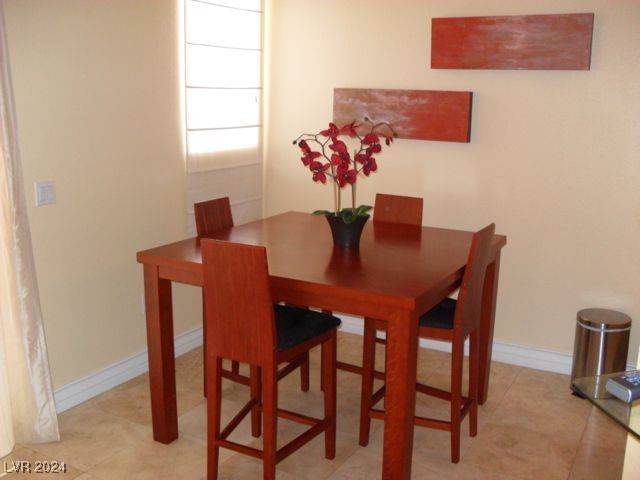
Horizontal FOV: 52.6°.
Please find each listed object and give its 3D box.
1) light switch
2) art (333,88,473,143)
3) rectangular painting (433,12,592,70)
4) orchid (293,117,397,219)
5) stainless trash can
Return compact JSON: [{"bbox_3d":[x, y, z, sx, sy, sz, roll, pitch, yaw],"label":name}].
[{"bbox_3d":[-1.292,-0.220,3.061,0.014,0.115,0.115,7,14,28],"label":"light switch"},{"bbox_3d":[0.501,-0.785,4.071,0.914,0.303,0.048,7,14,28],"label":"art"},{"bbox_3d":[1.074,-1.119,3.678,0.914,0.303,0.048,7,14,28],"label":"rectangular painting"},{"bbox_3d":[0.110,-0.336,3.010,0.480,0.475,0.320,1,12,0],"label":"orchid"},{"bbox_3d":[1.562,0.641,3.605,0.280,0.450,0.280,1,12,0],"label":"stainless trash can"}]

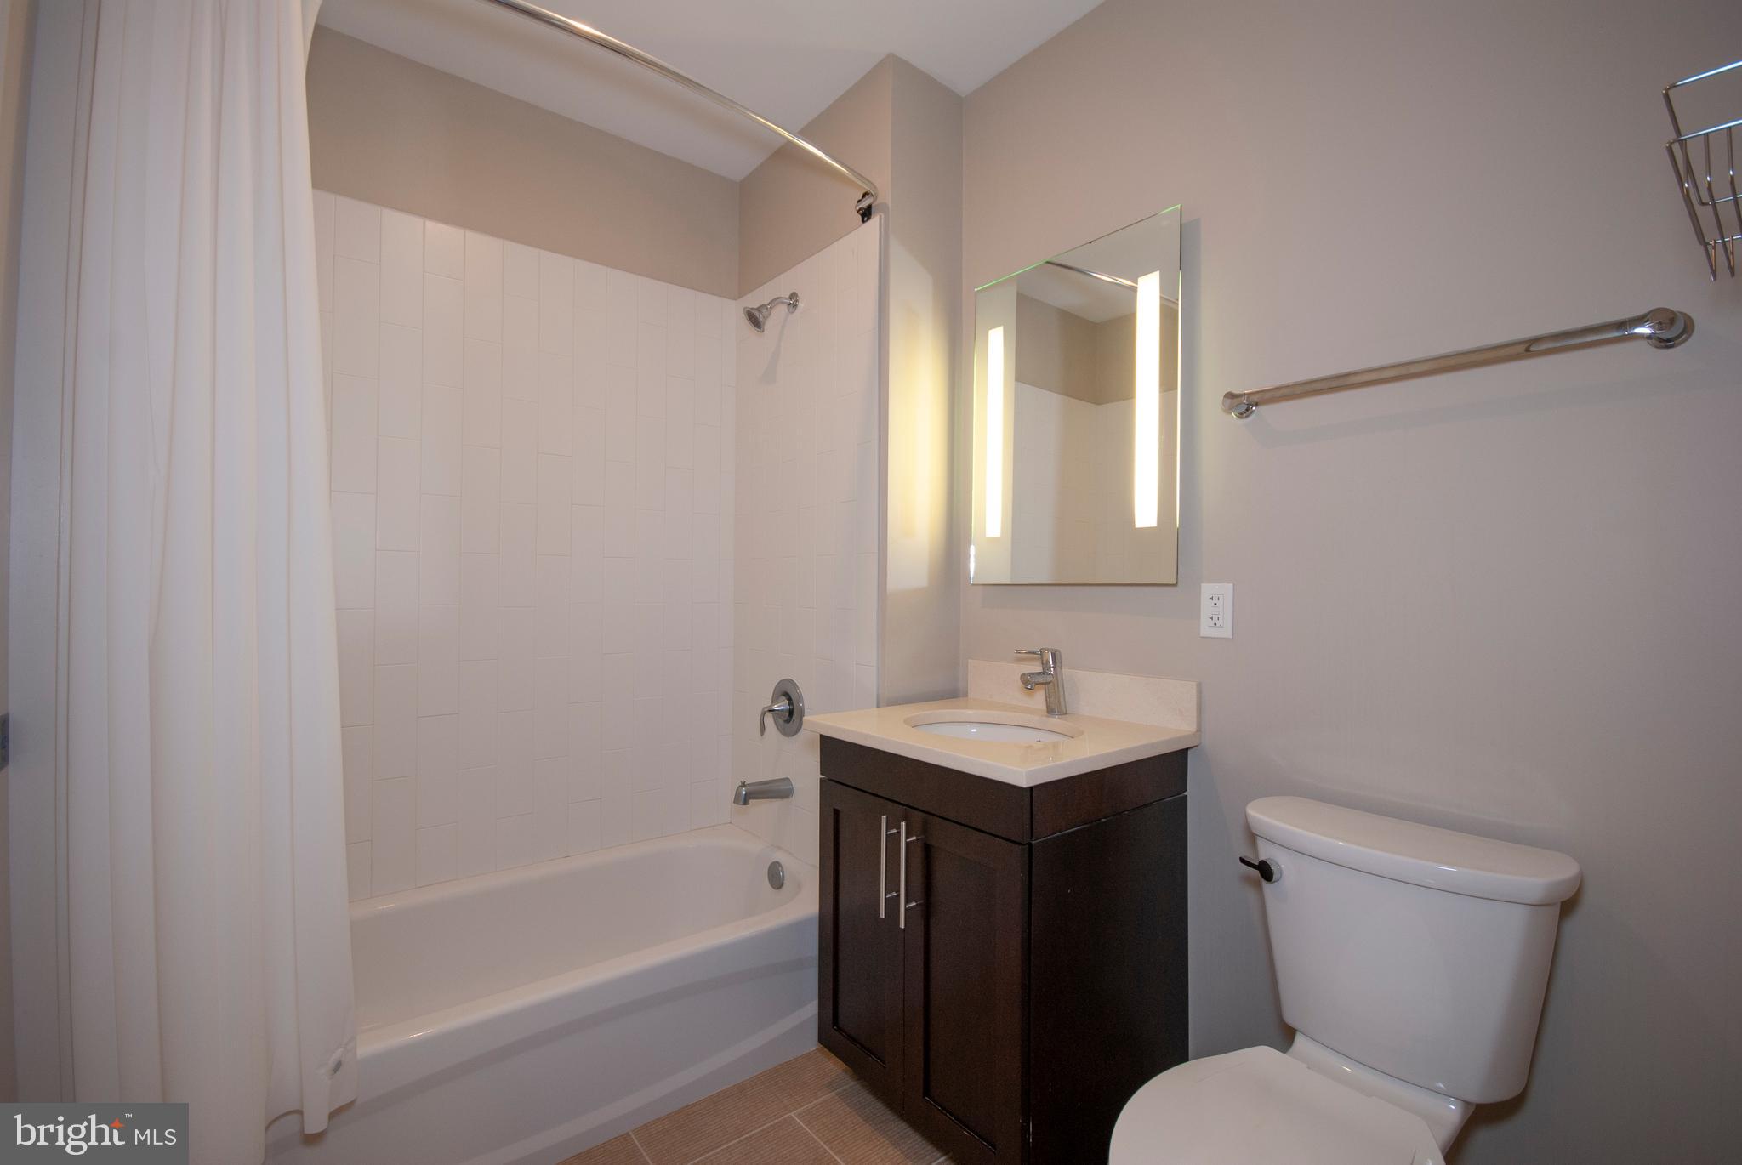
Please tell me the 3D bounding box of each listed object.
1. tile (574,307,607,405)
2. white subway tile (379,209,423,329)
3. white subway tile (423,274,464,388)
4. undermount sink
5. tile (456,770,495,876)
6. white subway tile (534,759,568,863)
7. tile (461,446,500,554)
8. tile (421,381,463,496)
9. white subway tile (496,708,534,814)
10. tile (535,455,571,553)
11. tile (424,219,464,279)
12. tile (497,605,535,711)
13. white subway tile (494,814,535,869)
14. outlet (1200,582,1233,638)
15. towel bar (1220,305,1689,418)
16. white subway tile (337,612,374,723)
[{"bbox_3d":[-0.881,-0.701,2.275,0.098,0.305,0.009,1,-1,-36],"label":"tile"},{"bbox_3d":[-1.283,-0.855,1.990,0.098,0.309,0.010,1,-1,-37],"label":"white subway tile"},{"bbox_3d":[-1.195,-0.698,2.031,0.099,0.305,0.009,1,0,-37],"label":"white subway tile"},{"bbox_3d":[0.275,0.397,1.599,0.357,0.160,0.444,1,-1,-38],"label":"undermount sink"},{"bbox_3d":[-1.129,0.684,2.087,0.098,0.303,0.009,1,-1,-36],"label":"tile"},{"bbox_3d":[-0.970,0.687,2.208,0.099,0.305,0.009,1,0,-37],"label":"white subway tile"},{"bbox_3d":[-1.120,-0.234,2.090,0.099,0.305,0.009,1,0,-37],"label":"tile"},{"bbox_3d":[-1.202,-0.397,2.038,0.098,0.305,0.009,1,-1,-36],"label":"tile"},{"bbox_3d":[-1.048,0.529,2.148,0.099,0.305,0.009,1,0,-37],"label":"white subway tile"},{"bbox_3d":[-0.964,-0.234,2.212,0.098,0.305,0.009,1,-1,-36],"label":"tile"},{"bbox_3d":[-1.199,-0.931,2.044,0.098,0.145,0.009,1,-1,-36],"label":"tile"},{"bbox_3d":[-1.046,0.229,2.149,0.098,0.305,0.009,1,-1,-36],"label":"tile"},{"bbox_3d":[-1.050,0.763,2.148,0.099,0.159,0.009,1,0,-37],"label":"white subway tile"},{"bbox_3d":[0.718,0.060,1.513,0.010,0.114,0.070,1,-1,-38],"label":"outlet"},{"bbox_3d":[0.945,-0.371,1.271,0.091,0.055,0.655,1,-1,-41],"label":"towel bar"},{"bbox_3d":[-1.368,0.225,1.917,0.098,0.306,0.010,1,-1,-37],"label":"white subway tile"}]

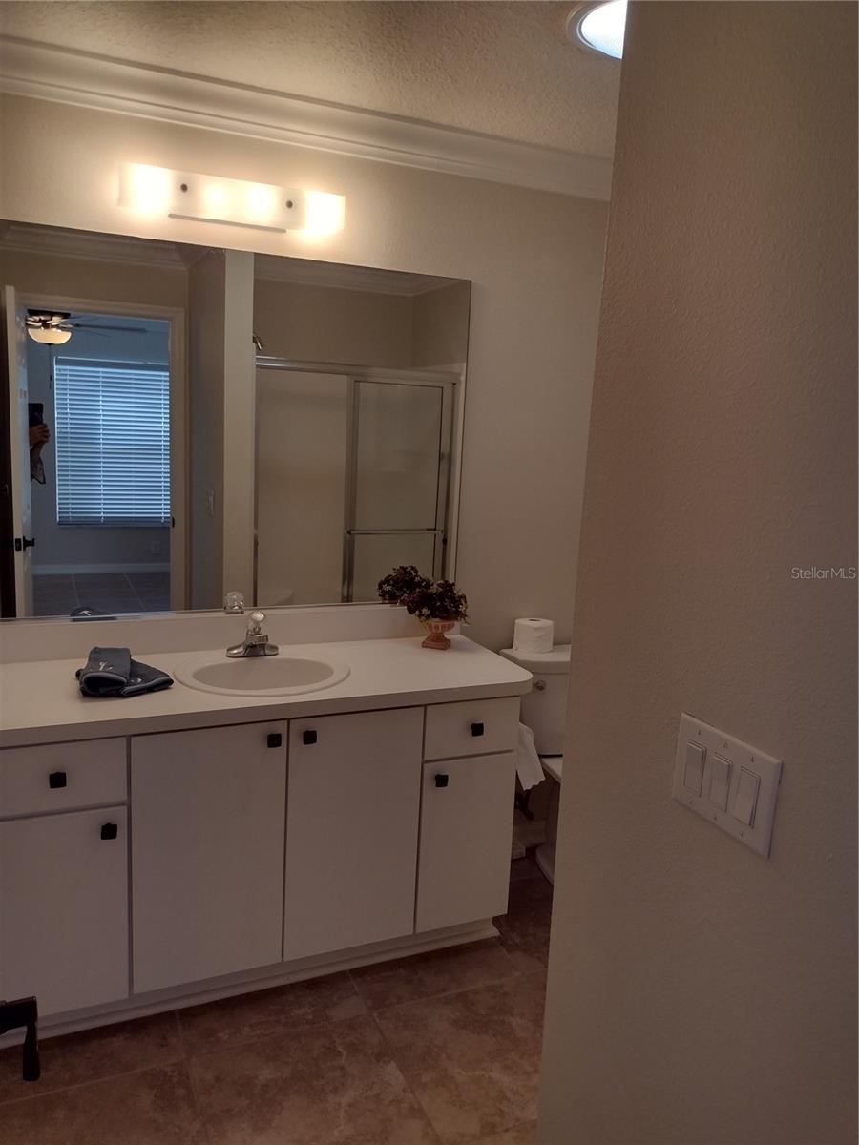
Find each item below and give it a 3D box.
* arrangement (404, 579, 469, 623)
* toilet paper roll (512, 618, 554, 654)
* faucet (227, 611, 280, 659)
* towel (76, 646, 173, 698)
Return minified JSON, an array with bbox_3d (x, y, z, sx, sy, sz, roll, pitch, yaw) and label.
[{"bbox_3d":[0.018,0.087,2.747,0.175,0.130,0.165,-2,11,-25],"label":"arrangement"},{"bbox_3d":[0.351,0.213,2.981,0.120,0.100,0.120,3,10,0],"label":"toilet paper roll"},{"bbox_3d":[-0.499,0.178,2.539,0.155,0.132,0.130,-2,11,-25],"label":"faucet"},{"bbox_3d":[-0.774,0.243,2.270,0.225,0.070,0.230,-2,11,-25],"label":"towel"}]

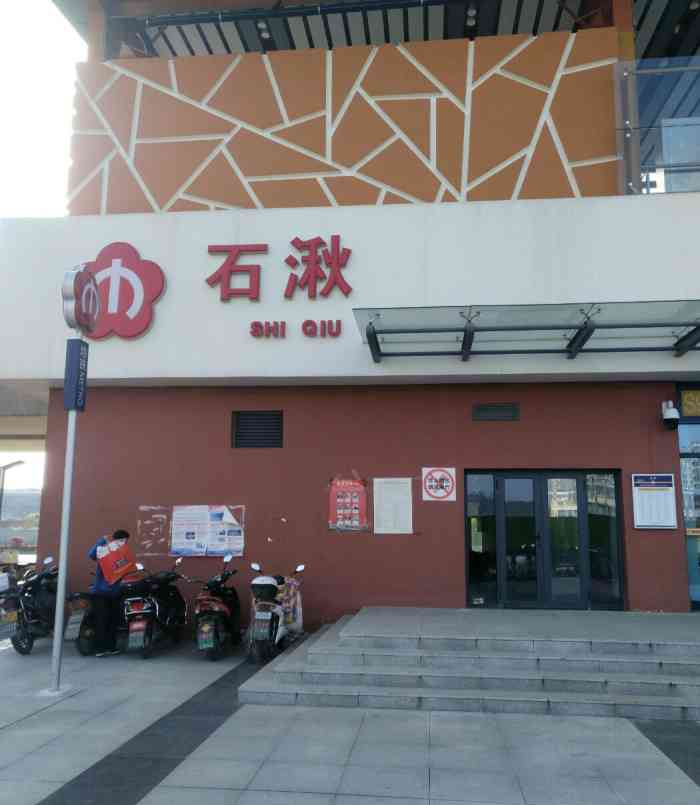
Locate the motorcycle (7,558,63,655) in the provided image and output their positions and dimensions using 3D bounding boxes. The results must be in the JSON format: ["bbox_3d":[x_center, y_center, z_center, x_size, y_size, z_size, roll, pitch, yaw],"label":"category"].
[{"bbox_3d":[-4.400,2.890,8.850,0.640,1.140,1.620,2,-11,-4],"label":"motorcycle"}]

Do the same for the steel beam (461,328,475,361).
[{"bbox_3d":[1.719,-0.875,9.015,0.130,0.170,1.250,-1,-15,7],"label":"steel beam"}]

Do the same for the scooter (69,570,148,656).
[{"bbox_3d":[-3.542,2.963,9.109,0.740,1.200,1.750,-2,-12,11],"label":"scooter"}]

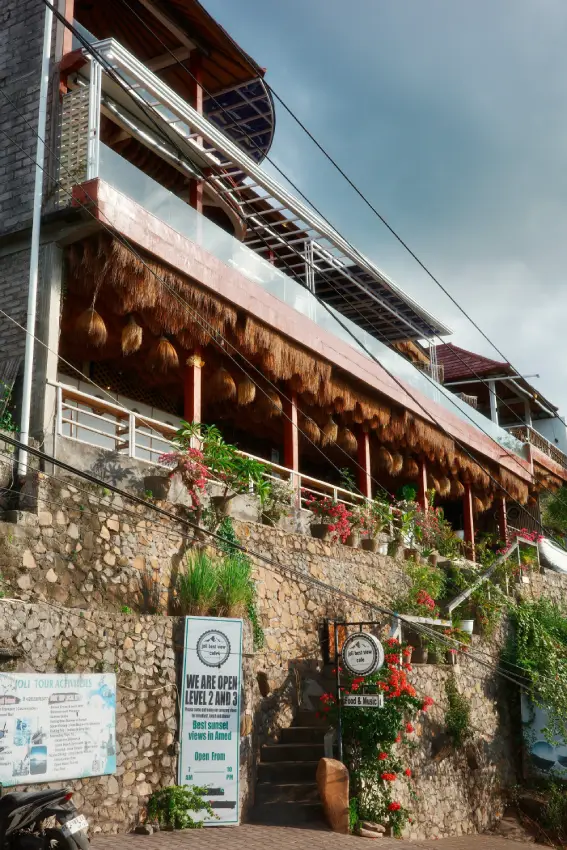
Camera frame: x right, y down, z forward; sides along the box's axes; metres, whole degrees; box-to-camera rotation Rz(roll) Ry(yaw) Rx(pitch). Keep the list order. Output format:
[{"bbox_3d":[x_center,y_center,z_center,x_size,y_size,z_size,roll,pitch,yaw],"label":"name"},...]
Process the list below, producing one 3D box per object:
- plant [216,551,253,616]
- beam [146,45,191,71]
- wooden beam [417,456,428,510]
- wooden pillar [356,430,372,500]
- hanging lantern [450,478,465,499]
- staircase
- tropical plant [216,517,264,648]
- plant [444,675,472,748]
[{"bbox_3d":[-0.785,2.621,15.140,0.550,1.100,0.620,-11,-19,29],"label":"plant"},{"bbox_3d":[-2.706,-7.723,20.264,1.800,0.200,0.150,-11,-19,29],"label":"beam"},{"bbox_3d":[3.973,2.130,26.959,0.220,2.750,0.220,-11,-19,29],"label":"wooden beam"},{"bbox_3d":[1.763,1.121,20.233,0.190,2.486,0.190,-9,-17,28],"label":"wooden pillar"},{"bbox_3d":[5.422,1.979,29.430,0.430,0.600,0.430,-1,-17,0],"label":"hanging lantern"},{"bbox_3d":[0.083,4.416,12.425,0.980,1.300,1.650,0,-15,-3],"label":"staircase"},{"bbox_3d":[-0.755,2.765,16.579,0.550,2.250,0.900,-11,-19,29],"label":"tropical plant"},{"bbox_3d":[2.894,4.738,15.619,0.280,1.170,0.550,-9,-17,28],"label":"plant"}]

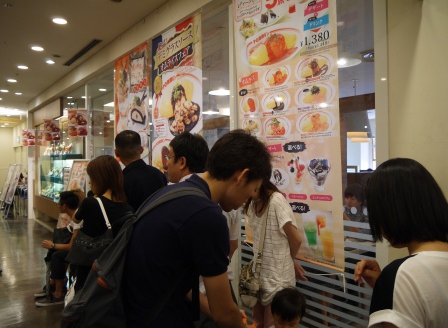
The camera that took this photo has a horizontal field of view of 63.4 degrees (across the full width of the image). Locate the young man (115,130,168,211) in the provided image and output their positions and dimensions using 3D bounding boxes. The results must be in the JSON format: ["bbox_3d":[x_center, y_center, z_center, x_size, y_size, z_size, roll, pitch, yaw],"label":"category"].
[{"bbox_3d":[-0.605,0.640,2.400,0.480,1.700,0.300,-1,0,-16],"label":"young man"}]

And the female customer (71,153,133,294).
[{"bbox_3d":[-0.670,0.715,2.060,0.420,1.550,0.300,-1,0,-29],"label":"female customer"}]

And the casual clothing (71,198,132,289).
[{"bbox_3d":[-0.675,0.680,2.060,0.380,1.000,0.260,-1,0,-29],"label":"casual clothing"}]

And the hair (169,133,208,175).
[{"bbox_3d":[-0.164,-0.045,1.710,0.195,0.195,0.175,-1,0,30],"label":"hair"}]

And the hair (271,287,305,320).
[{"bbox_3d":[0.281,0.605,1.590,0.158,0.150,0.170,2,12,11],"label":"hair"}]

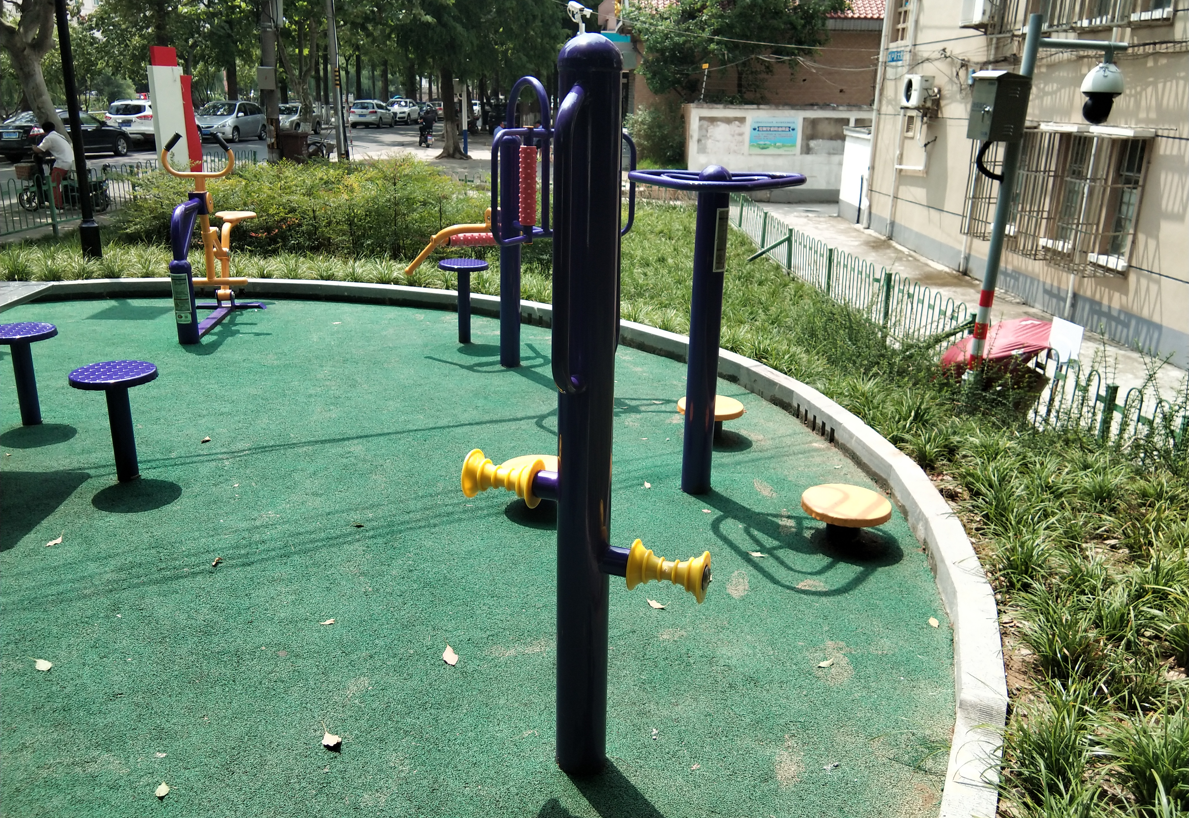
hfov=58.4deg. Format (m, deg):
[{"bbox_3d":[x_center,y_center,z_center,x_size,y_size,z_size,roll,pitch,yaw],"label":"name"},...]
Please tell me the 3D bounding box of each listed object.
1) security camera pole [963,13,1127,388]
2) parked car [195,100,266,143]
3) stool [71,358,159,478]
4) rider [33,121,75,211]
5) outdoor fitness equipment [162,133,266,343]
[{"bbox_3d":[2.898,-1.345,7.125,0.950,2.420,0.340,0,17,-12],"label":"security camera pole"},{"bbox_3d":[-15.522,-12.322,45.541,1.790,1.655,4.750,3,17,6],"label":"parked car"},{"bbox_3d":[-1.829,0.066,4.125,0.310,0.440,0.310,1,17,0],"label":"stool"},{"bbox_3d":[-10.094,-4.533,19.805,0.680,1.660,0.520,1,17,-2],"label":"rider"},{"bbox_3d":[-2.527,-1.211,7.007,0.510,1.240,1.450,0,17,-5],"label":"outdoor fitness equipment"}]

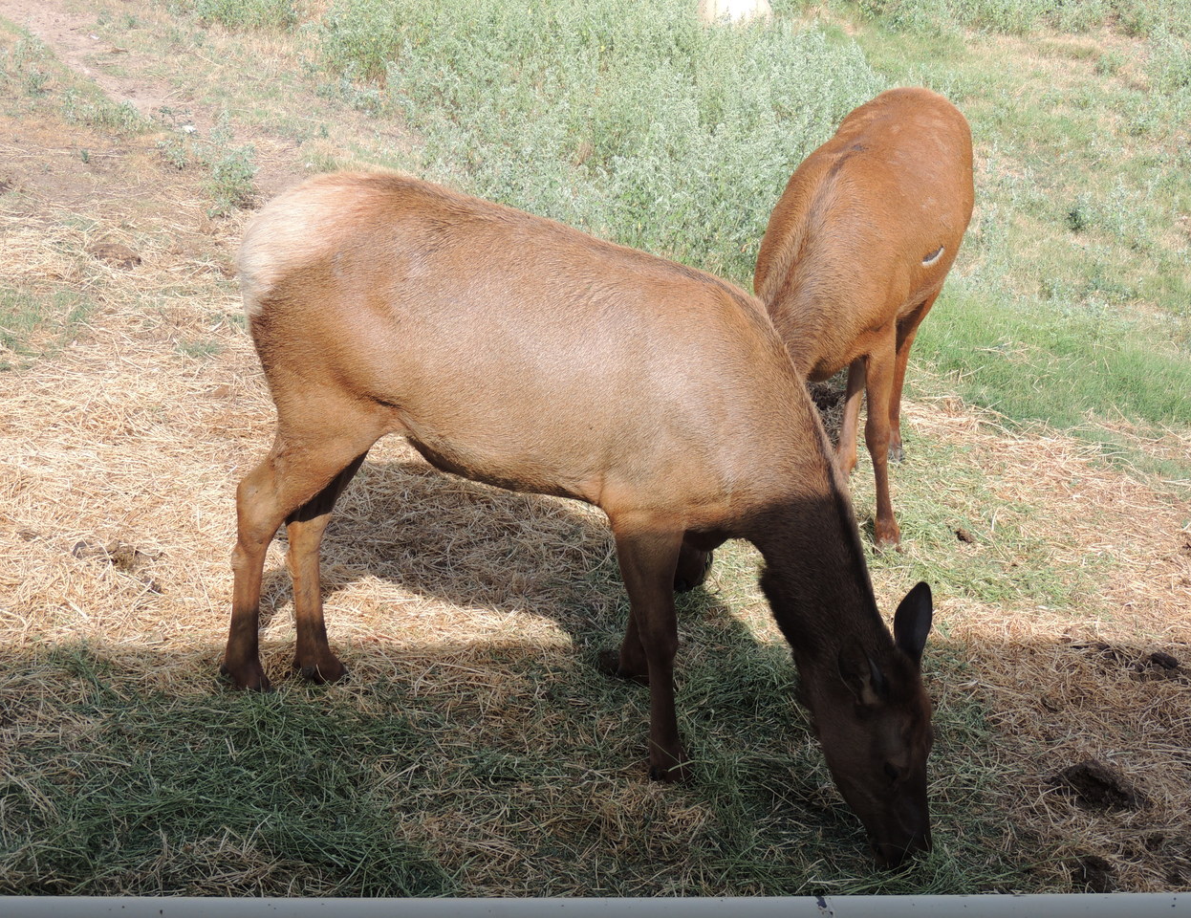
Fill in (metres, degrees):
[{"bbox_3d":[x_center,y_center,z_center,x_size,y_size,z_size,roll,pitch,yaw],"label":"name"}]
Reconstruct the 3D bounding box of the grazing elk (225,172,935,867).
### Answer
[{"bbox_3d":[-0.040,0.053,5.306,2.000,1.400,0.720,7,19,22],"label":"grazing elk"}]

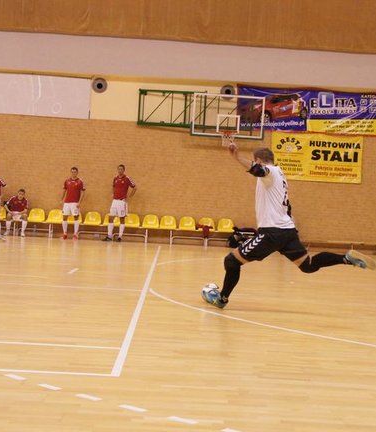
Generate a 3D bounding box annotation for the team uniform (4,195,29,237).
[{"bbox_3d":[-4.236,-0.012,20.200,0.550,1.030,0.680,3,1,-6],"label":"team uniform"}]

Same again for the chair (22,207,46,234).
[{"bbox_3d":[-3.722,0.140,19.874,0.440,0.600,0.450,3,1,-1],"label":"chair"}]

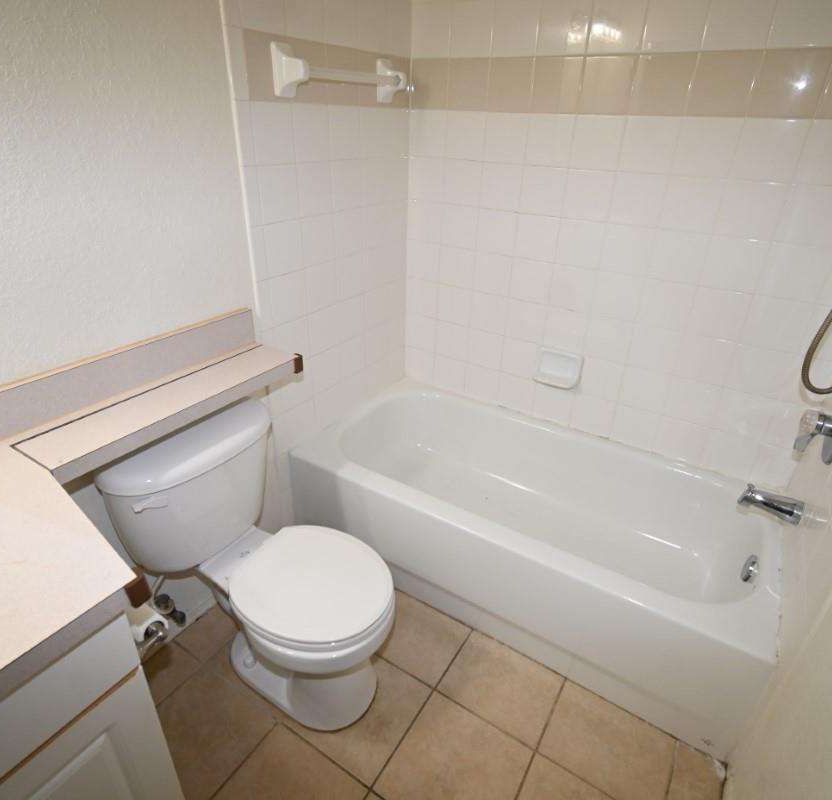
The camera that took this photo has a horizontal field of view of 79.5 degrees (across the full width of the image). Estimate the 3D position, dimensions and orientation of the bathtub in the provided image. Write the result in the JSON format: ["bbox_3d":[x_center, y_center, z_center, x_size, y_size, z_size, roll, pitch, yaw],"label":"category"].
[{"bbox_3d":[0.383,0.418,1.833,1.505,0.414,0.760,18,32,27],"label":"bathtub"}]

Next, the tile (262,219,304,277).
[{"bbox_3d":[-0.396,-0.451,1.504,0.009,0.152,0.152,18,32,27],"label":"tile"}]

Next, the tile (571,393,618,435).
[{"bbox_3d":[0.679,0.053,1.934,0.152,0.152,0.008,18,32,27],"label":"tile"}]

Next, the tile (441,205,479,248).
[{"bbox_3d":[0.167,-0.655,1.914,0.152,0.152,0.010,17,32,26],"label":"tile"}]

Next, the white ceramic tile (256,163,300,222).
[{"bbox_3d":[-0.387,-0.578,1.417,0.010,0.152,0.152,17,32,26],"label":"white ceramic tile"}]

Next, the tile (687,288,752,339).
[{"bbox_3d":[0.952,-0.275,1.587,0.152,0.152,0.009,18,32,27],"label":"tile"}]

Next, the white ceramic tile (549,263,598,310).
[{"bbox_3d":[0.558,-0.398,1.786,0.152,0.152,0.010,17,32,26],"label":"white ceramic tile"}]

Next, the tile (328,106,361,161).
[{"bbox_3d":[-0.224,-0.851,1.600,0.010,0.152,0.153,18,32,28],"label":"tile"}]

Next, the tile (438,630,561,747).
[{"bbox_3d":[0.246,0.829,1.456,0.300,0.010,0.231,18,32,28],"label":"tile"}]

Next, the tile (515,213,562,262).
[{"bbox_3d":[0.432,-0.578,1.783,0.152,0.152,0.008,18,32,27],"label":"tile"}]

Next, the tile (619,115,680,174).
[{"bbox_3d":[0.701,-0.764,1.498,0.152,0.152,0.008,18,32,27],"label":"tile"}]

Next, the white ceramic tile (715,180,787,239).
[{"bbox_3d":[0.961,-0.545,1.431,0.153,0.152,0.010,18,32,28],"label":"white ceramic tile"}]

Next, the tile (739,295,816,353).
[{"bbox_3d":[1.082,-0.231,1.505,0.152,0.152,0.008,18,32,27],"label":"tile"}]

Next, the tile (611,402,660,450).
[{"bbox_3d":[0.813,0.094,1.861,0.152,0.152,0.008,18,32,27],"label":"tile"}]

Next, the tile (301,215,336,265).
[{"bbox_3d":[-0.317,-0.520,1.627,0.010,0.152,0.153,18,32,28],"label":"tile"}]

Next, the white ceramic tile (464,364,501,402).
[{"bbox_3d":[0.282,-0.079,2.152,0.152,0.152,0.009,18,32,27],"label":"white ceramic tile"}]

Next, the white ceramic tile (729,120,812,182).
[{"bbox_3d":[0.966,-0.680,1.365,0.152,0.152,0.009,18,32,27],"label":"white ceramic tile"}]

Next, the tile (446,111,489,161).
[{"bbox_3d":[0.180,-0.939,1.786,0.153,0.153,0.010,17,33,26],"label":"tile"}]

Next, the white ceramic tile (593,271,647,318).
[{"bbox_3d":[0.690,-0.358,1.718,0.153,0.152,0.010,18,32,28],"label":"white ceramic tile"}]

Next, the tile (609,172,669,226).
[{"bbox_3d":[0.708,-0.636,1.592,0.153,0.153,0.010,17,33,26],"label":"tile"}]

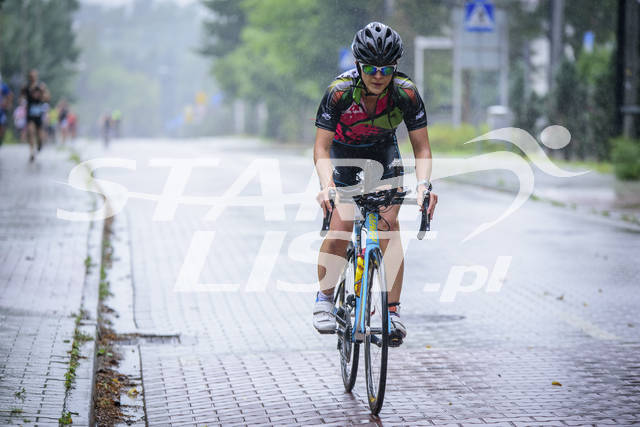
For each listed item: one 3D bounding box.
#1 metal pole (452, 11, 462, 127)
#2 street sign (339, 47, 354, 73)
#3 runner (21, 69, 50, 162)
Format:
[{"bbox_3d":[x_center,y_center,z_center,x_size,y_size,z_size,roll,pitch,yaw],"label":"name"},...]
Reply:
[{"bbox_3d":[3.137,-3.058,71.000,0.170,3.200,0.170,0,2,0],"label":"metal pole"},{"bbox_3d":[0.800,-4.125,83.500,0.600,0.600,0.040,0,2,-6],"label":"street sign"},{"bbox_3d":[-5.349,-1.842,58.500,0.580,1.740,0.700,0,2,-5],"label":"runner"}]

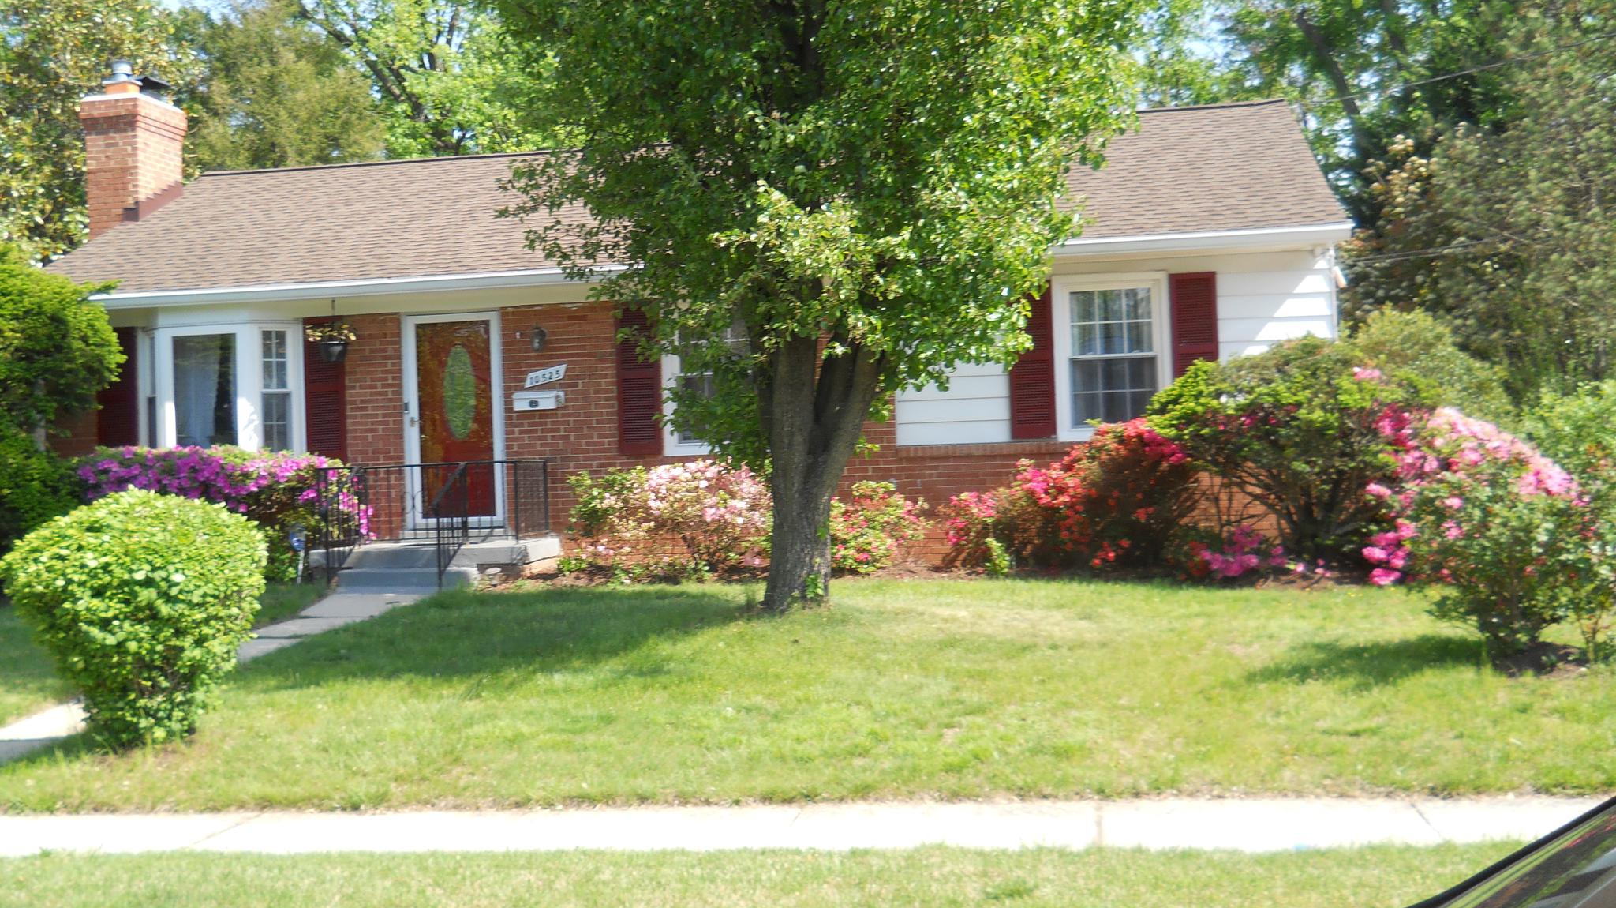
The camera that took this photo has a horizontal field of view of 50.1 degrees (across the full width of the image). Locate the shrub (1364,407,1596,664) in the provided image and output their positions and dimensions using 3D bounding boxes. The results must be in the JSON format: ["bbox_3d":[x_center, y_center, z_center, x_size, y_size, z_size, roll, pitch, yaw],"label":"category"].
[{"bbox_3d":[4.390,0.533,11.300,1.521,1.627,1.500,-2,-1,9],"label":"shrub"}]

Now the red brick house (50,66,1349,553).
[{"bbox_3d":[-1.090,-1.637,20.068,13.050,5.860,8.850,-2,-1,9],"label":"red brick house"}]

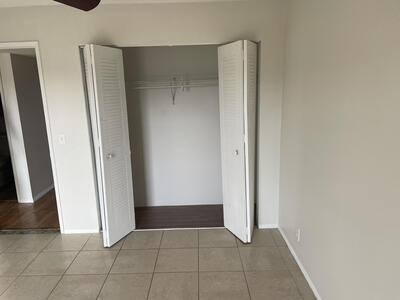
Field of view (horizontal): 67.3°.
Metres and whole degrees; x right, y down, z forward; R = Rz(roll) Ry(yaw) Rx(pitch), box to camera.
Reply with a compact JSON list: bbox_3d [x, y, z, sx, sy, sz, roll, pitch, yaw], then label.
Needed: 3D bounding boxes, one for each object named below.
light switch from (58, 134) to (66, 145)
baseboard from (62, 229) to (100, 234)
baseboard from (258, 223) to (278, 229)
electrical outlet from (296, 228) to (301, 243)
[{"bbox_3d":[-1.483,-0.115,3.228,0.074,0.117,0.014,-1,13,0],"label":"light switch"},{"bbox_3d":[-1.374,0.929,3.468,0.420,0.060,0.017,-1,13,0],"label":"baseboard"},{"bbox_3d":[0.790,0.873,3.471,0.235,0.060,0.017,-1,13,0],"label":"baseboard"},{"bbox_3d":[0.903,0.786,2.761,0.014,0.117,0.074,-1,13,0],"label":"electrical outlet"}]

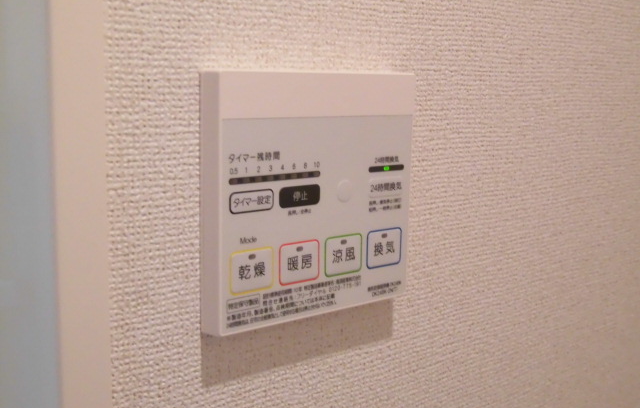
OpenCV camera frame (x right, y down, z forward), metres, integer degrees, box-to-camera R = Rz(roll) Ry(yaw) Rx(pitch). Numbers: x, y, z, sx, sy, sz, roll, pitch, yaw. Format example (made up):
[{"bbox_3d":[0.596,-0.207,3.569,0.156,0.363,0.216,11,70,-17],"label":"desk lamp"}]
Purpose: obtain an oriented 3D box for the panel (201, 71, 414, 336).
[{"bbox_3d":[-0.003,-0.005,0.472,0.129,0.120,0.015,-7,11,-44],"label":"panel"}]

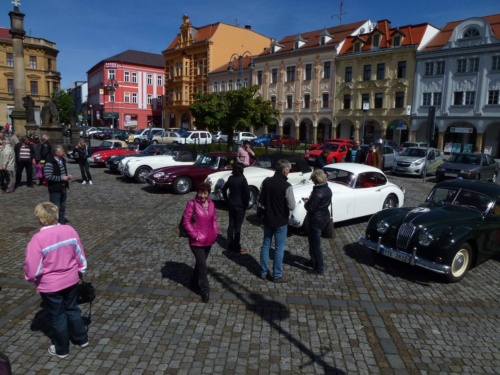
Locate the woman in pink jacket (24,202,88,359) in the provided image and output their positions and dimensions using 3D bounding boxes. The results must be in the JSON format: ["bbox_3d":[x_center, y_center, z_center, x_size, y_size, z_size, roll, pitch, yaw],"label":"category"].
[{"bbox_3d":[-1.912,0.917,3.447,0.570,1.555,0.420,-7,14,-40],"label":"woman in pink jacket"}]

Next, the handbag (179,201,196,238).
[{"bbox_3d":[-0.833,0.430,4.656,0.140,0.440,0.300,-3,11,-25],"label":"handbag"}]

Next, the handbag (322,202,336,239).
[{"bbox_3d":[1.310,0.547,5.750,0.280,0.580,0.140,7,11,30],"label":"handbag"}]

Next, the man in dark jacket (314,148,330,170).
[{"bbox_3d":[2.263,-0.354,10.576,0.520,1.665,0.450,-6,13,-36],"label":"man in dark jacket"}]

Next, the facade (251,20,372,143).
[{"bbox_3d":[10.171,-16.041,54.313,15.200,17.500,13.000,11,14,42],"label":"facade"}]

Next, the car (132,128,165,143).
[{"bbox_3d":[-12.092,-6.375,41.856,4.200,1.750,1.750,-4,11,-31],"label":"car"}]

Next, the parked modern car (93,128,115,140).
[{"bbox_3d":[-16.606,-6.511,42.151,1.720,1.420,4.300,7,12,27],"label":"parked modern car"}]

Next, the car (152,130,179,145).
[{"bbox_3d":[-8.778,-5.358,37.476,4.050,1.400,1.620,1,10,-1],"label":"car"}]

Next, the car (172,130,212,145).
[{"bbox_3d":[-5.872,-5.325,36.676,3.800,1.500,1.650,-7,13,-41],"label":"car"}]

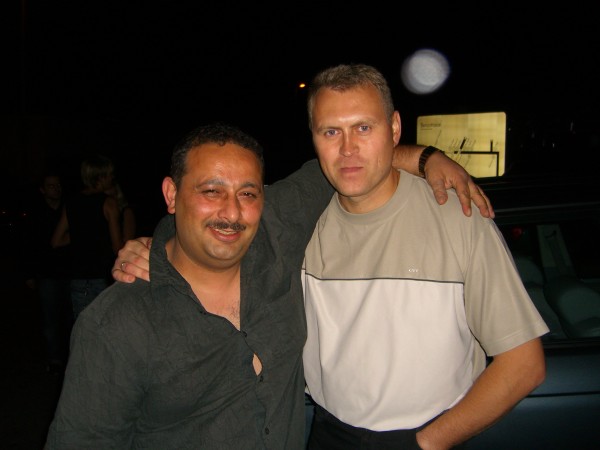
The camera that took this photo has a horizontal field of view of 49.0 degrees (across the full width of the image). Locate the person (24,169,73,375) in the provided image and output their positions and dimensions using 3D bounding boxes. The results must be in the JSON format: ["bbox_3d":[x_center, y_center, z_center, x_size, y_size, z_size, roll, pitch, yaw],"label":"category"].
[{"bbox_3d":[-2.200,0.430,5.800,0.500,1.750,0.360,-1,3,-25],"label":"person"}]

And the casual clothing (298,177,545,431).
[{"bbox_3d":[0.235,0.130,1.340,0.530,0.510,0.300,1,2,17],"label":"casual clothing"}]

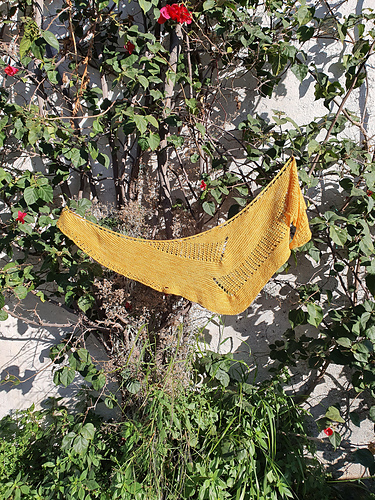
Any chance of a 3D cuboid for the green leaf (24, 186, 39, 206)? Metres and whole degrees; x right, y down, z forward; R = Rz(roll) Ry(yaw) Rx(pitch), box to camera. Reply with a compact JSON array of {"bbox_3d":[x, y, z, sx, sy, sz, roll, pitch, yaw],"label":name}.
[{"bbox_3d":[-0.756,-0.264,1.820,0.068,0.087,0.030,0,4,0],"label":"green leaf"}]

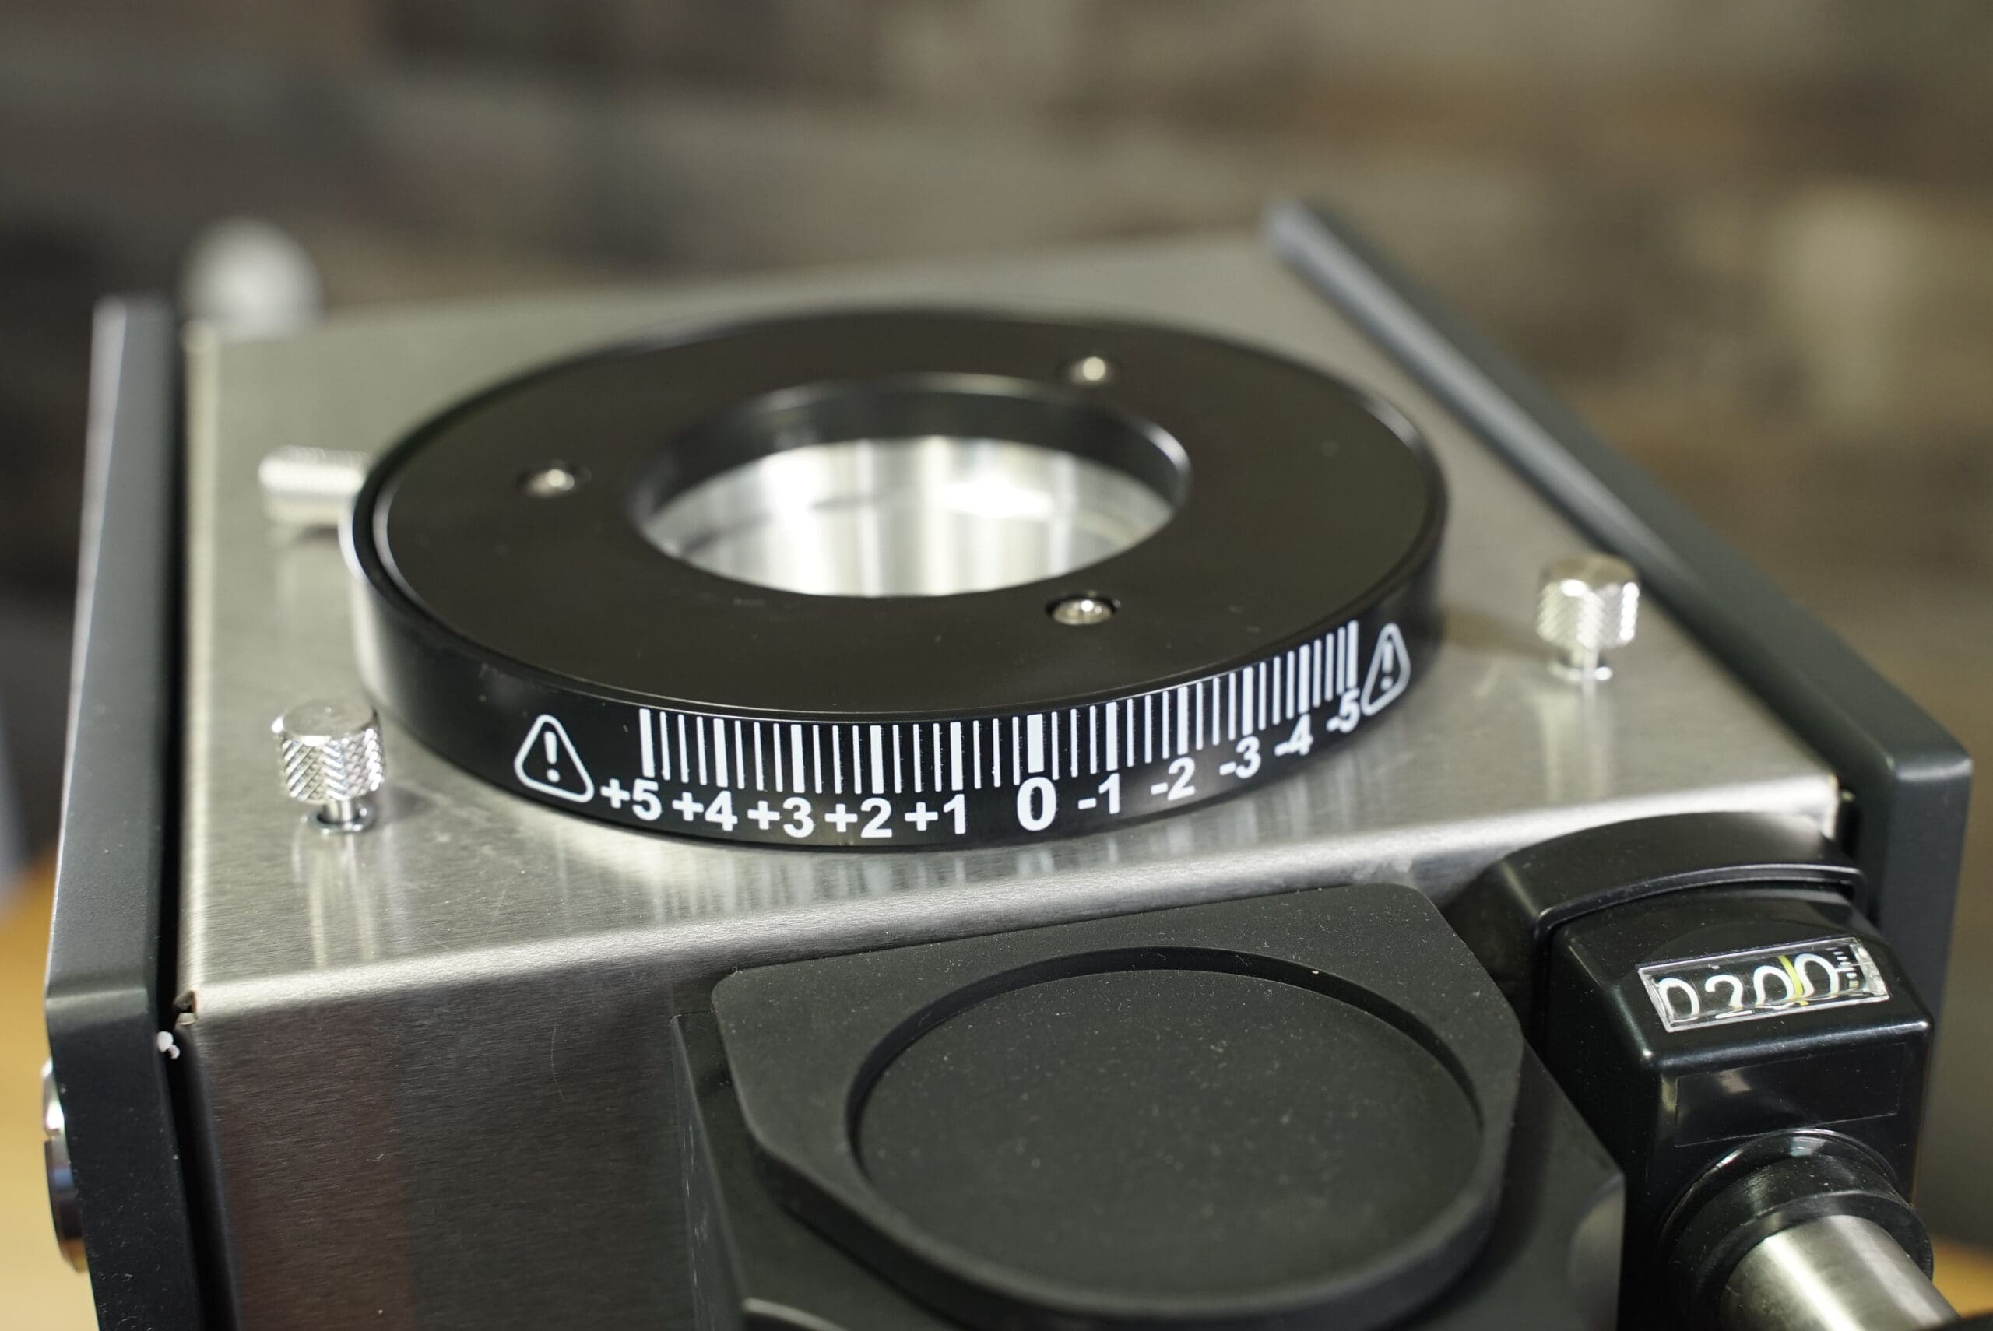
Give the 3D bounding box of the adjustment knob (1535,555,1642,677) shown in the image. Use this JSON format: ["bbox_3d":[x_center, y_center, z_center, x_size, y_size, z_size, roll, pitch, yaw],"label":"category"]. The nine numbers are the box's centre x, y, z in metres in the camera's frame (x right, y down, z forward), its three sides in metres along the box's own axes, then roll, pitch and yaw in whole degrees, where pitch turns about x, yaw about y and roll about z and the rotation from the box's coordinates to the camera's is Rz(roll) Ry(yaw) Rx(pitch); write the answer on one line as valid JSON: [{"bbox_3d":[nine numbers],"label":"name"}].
[{"bbox_3d":[0.063,-0.005,0.304,0.010,0.011,0.010,-1,26,1],"label":"adjustment knob"}]

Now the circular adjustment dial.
[{"bbox_3d":[-0.011,-0.015,0.328,0.122,0.013,0.122,-1,26,1],"label":"circular adjustment dial"}]

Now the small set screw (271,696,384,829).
[{"bbox_3d":[-0.065,0.010,0.281,0.010,0.011,0.010,-7,27,-12],"label":"small set screw"}]

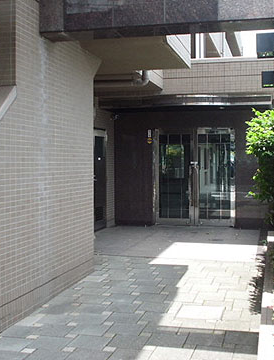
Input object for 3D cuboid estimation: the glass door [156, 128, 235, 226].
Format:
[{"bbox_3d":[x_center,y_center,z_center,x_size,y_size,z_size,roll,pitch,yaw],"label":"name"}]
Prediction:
[{"bbox_3d":[1.265,-0.053,11.498,1.754,2.123,0.100,0,2,15],"label":"glass door"}]

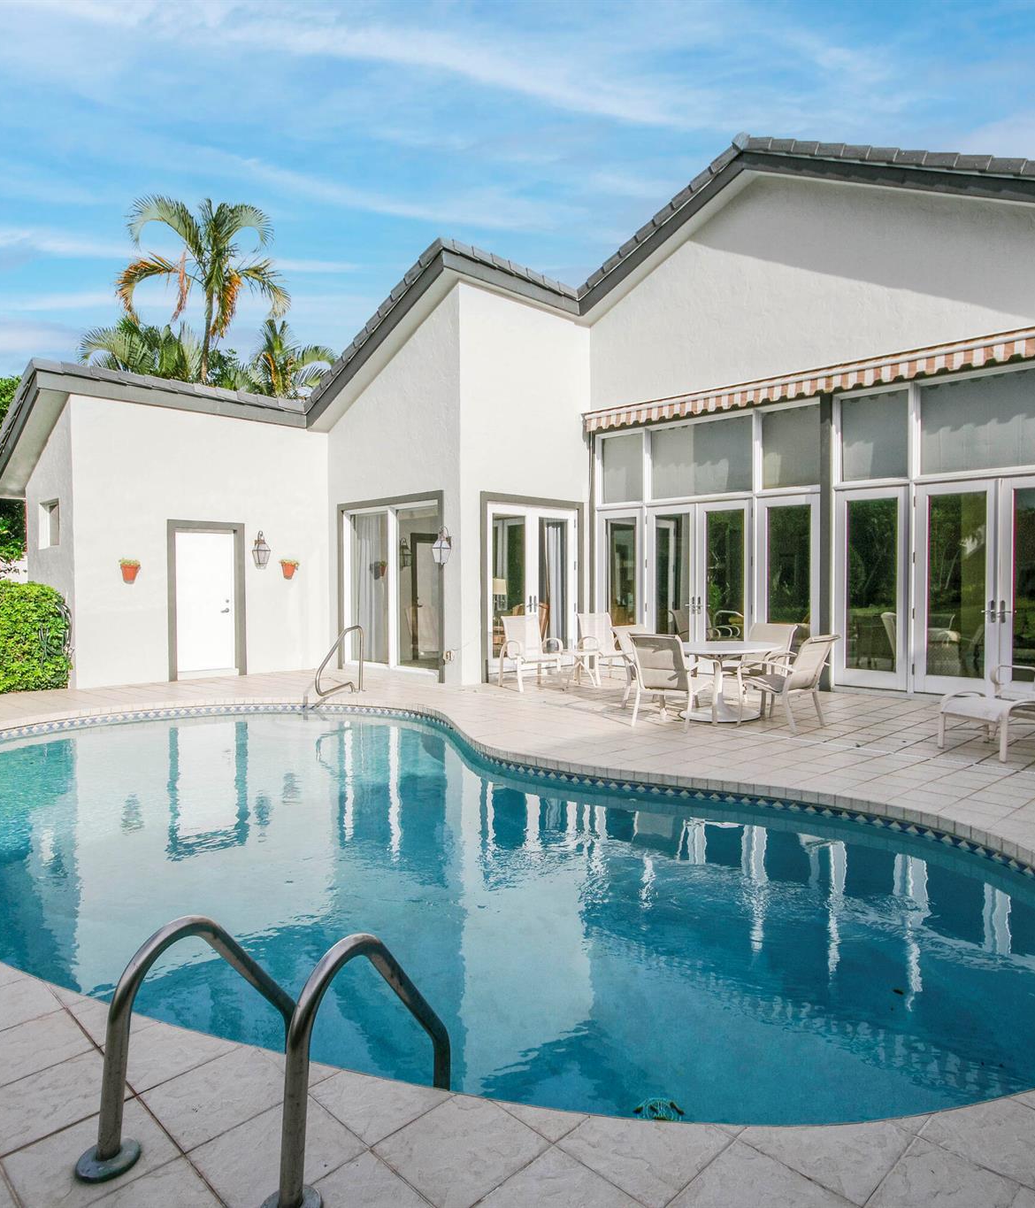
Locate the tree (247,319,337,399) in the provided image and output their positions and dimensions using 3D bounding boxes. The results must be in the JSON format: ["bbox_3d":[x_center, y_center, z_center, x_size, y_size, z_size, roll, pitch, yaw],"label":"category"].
[{"bbox_3d":[-4.889,-2.486,15.690,2.200,6.800,2.200,-1,2,-17],"label":"tree"}]

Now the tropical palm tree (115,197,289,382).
[{"bbox_3d":[-6.524,-3.728,15.650,3.400,9.300,3.400,-1,2,-22],"label":"tropical palm tree"}]

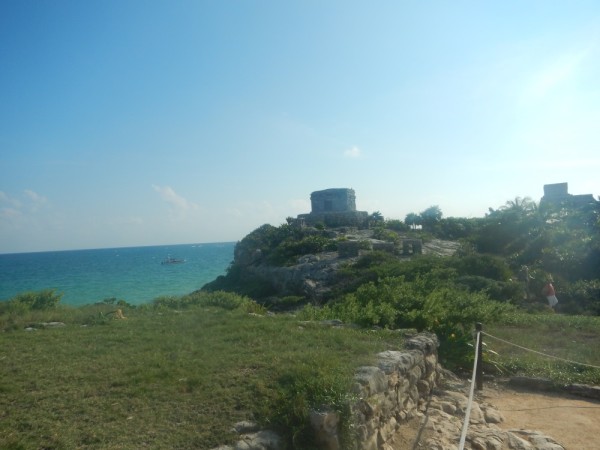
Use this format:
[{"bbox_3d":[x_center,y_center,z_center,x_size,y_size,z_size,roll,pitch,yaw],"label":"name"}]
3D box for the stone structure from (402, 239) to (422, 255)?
[{"bbox_3d":[11.127,2.146,48.000,1.850,1.550,1.600,-3,-2,19],"label":"stone structure"}]

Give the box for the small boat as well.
[{"bbox_3d":[-51.231,14.385,195.000,9.000,2.500,2.400,-2,-2,-18],"label":"small boat"}]

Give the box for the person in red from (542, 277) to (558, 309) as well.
[{"bbox_3d":[11.896,3.261,23.000,0.500,1.680,0.500,-2,-2,-31],"label":"person in red"}]

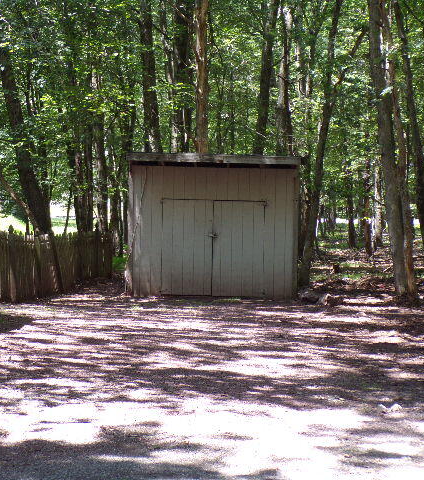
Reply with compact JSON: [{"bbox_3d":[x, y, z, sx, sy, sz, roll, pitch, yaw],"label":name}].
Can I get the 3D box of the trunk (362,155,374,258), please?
[{"bbox_3d":[5.135,-1.095,44.890,0.290,3.280,0.270,-2,4,0],"label":"trunk"}]

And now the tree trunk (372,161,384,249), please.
[{"bbox_3d":[5.820,-1.205,47.899,0.260,3.010,0.250,-1,4,0],"label":"tree trunk"}]

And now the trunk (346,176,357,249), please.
[{"bbox_3d":[4.877,-0.961,47.916,0.250,2.530,0.240,-2,4,0],"label":"trunk"}]

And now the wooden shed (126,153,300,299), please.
[{"bbox_3d":[-0.108,-0.356,26.690,3.200,2.680,2.600,0,4,-6],"label":"wooden shed"}]

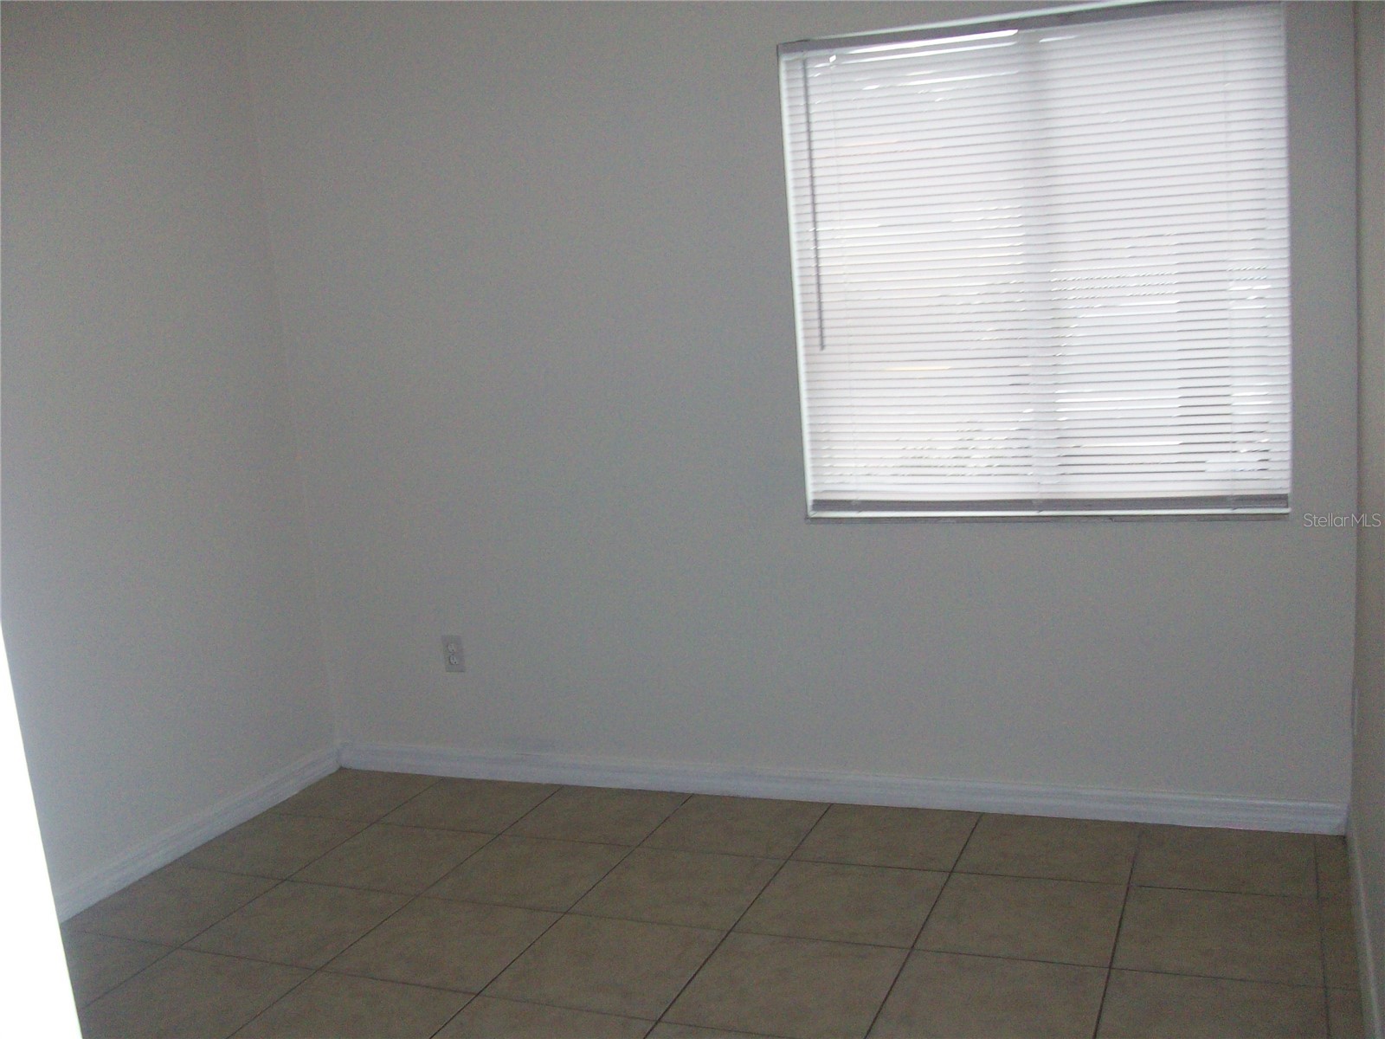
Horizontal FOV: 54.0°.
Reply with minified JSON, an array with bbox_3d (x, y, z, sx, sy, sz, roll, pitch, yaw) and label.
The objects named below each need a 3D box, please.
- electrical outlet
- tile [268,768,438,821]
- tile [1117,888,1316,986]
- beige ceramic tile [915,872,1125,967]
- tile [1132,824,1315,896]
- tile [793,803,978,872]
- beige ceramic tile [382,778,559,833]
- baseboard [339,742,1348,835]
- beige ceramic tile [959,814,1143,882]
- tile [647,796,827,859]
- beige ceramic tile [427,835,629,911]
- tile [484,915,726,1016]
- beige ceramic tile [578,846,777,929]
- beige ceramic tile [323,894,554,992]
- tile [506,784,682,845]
[{"bbox_3d":[-0.727,0.410,4.164,0.070,0.114,0.010,-1,9,22],"label":"electrical outlet"},{"bbox_3d":[-1.023,0.844,4.131,0.394,0.010,0.386,-1,9,22],"label":"tile"},{"bbox_3d":[1.139,0.898,2.943,0.414,0.010,0.414,-1,9,22],"label":"tile"},{"bbox_3d":[0.754,0.905,3.086,0.414,0.010,0.414,-1,9,22],"label":"beige ceramic tile"},{"bbox_3d":[1.259,0.807,3.218,0.406,0.010,0.386,-1,9,22],"label":"tile"},{"bbox_3d":[0.507,0.820,3.510,0.406,0.010,0.386,-1,9,22],"label":"tile"},{"bbox_3d":[-0.647,0.838,3.977,0.406,0.010,0.386,-1,9,22],"label":"beige ceramic tile"},{"bbox_3d":[0.229,0.767,3.977,3.036,0.084,0.014,-1,9,22],"label":"baseboard"},{"bbox_3d":[0.913,0.839,3.464,0.414,0.010,0.407,-1,9,22],"label":"beige ceramic tile"},{"bbox_3d":[0.123,0.827,3.662,0.406,0.010,0.386,-1,9,22],"label":"tile"},{"bbox_3d":[-0.421,0.923,3.556,0.414,0.010,0.414,-1,9,22],"label":"beige ceramic tile"},{"bbox_3d":[-0.184,0.984,3.010,0.414,0.010,0.414,-1,9,22],"label":"tile"},{"bbox_3d":[-0.027,0.918,3.394,0.414,0.010,0.414,-1,9,22],"label":"beige ceramic tile"},{"bbox_3d":[-0.573,0.989,3.175,0.414,0.010,0.414,-1,9,22],"label":"beige ceramic tile"},{"bbox_3d":[-0.262,0.832,3.820,0.406,0.010,0.386,-1,9,22],"label":"tile"}]

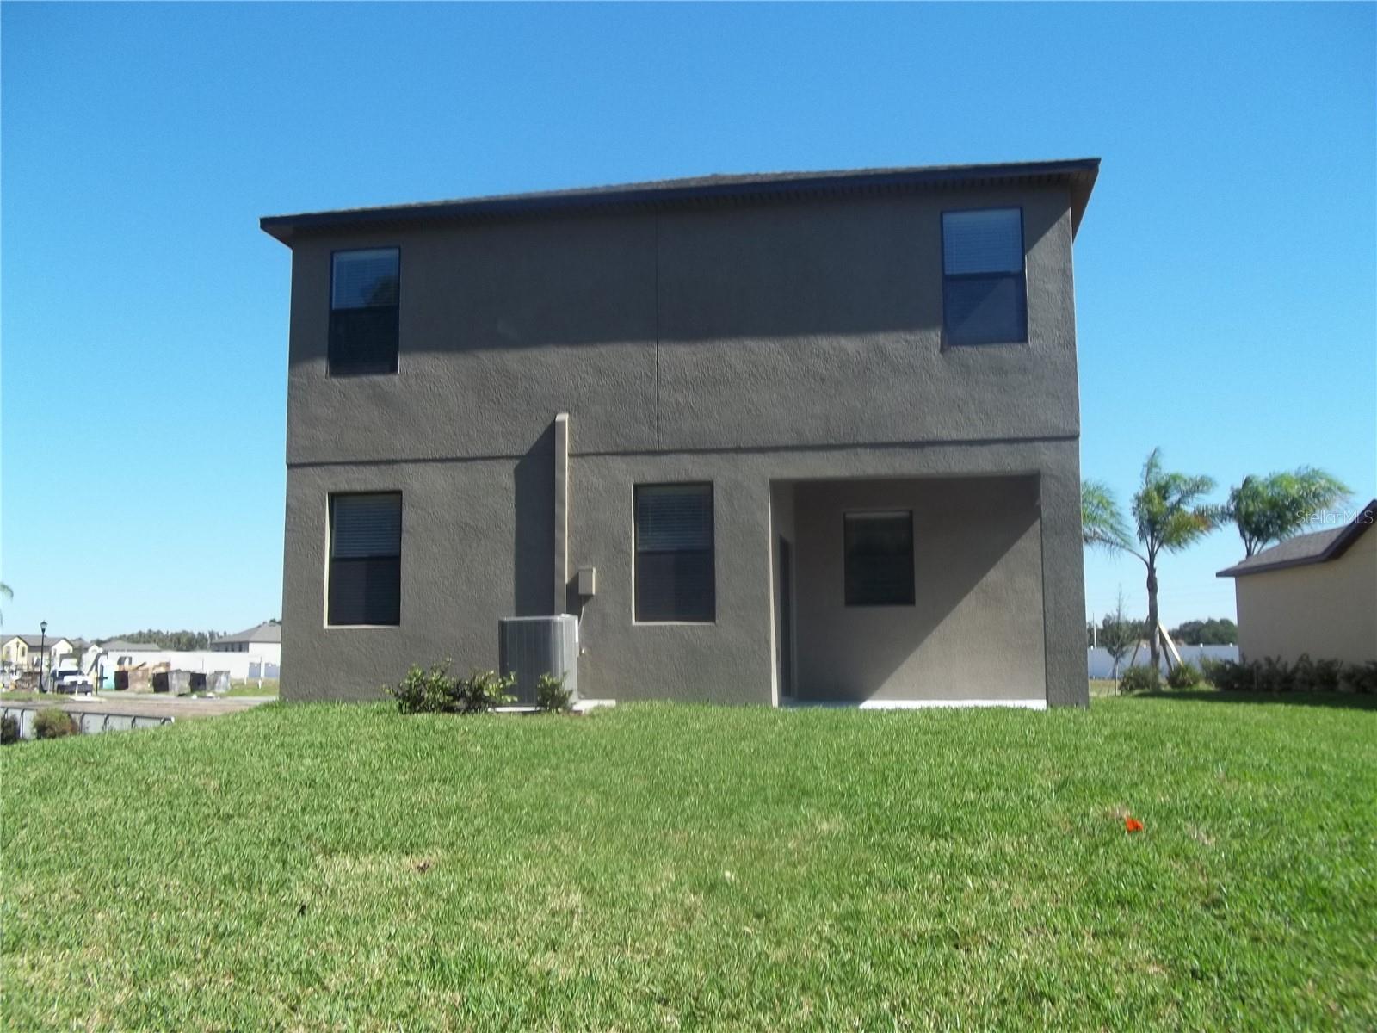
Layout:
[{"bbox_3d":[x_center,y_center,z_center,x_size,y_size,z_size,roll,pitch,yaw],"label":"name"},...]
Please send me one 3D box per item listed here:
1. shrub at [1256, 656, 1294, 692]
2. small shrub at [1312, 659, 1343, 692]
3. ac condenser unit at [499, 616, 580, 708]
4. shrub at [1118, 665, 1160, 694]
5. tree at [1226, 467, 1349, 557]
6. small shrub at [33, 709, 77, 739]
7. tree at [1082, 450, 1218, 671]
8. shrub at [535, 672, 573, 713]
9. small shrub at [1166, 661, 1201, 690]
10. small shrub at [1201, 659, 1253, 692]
[{"bbox_3d":[11.525,3.106,25.000,0.800,0.770,0.780,-1,-6,10],"label":"shrub"},{"bbox_3d":[11.304,2.814,22.500,0.620,0.640,0.620,-1,-6,10],"label":"small shrub"},{"bbox_3d":[-1.599,1.547,13.659,0.720,0.910,0.720,-1,-6,10],"label":"ac condenser unit"},{"bbox_3d":[10.977,3.969,31.000,1.020,0.700,0.920,-1,-6,10],"label":"shrub"},{"bbox_3d":[16.364,1.683,34.714,3.500,5.967,3.300,-1,-6,10],"label":"tree"},{"bbox_3d":[-11.687,3.863,23.500,0.840,0.640,0.820,-1,-6,10],"label":"small shrub"},{"bbox_3d":[11.696,1.325,32.000,3.900,6.085,3.600,-1,-6,10],"label":"tree"},{"bbox_3d":[-1.347,1.767,12.750,0.380,0.430,0.370,-1,-6,10],"label":"shrub"},{"bbox_3d":[11.857,3.789,30.500,0.860,0.720,0.840,-1,-6,10],"label":"small shrub"},{"bbox_3d":[11.843,3.502,28.000,1.120,0.760,0.980,-1,-6,10],"label":"small shrub"}]

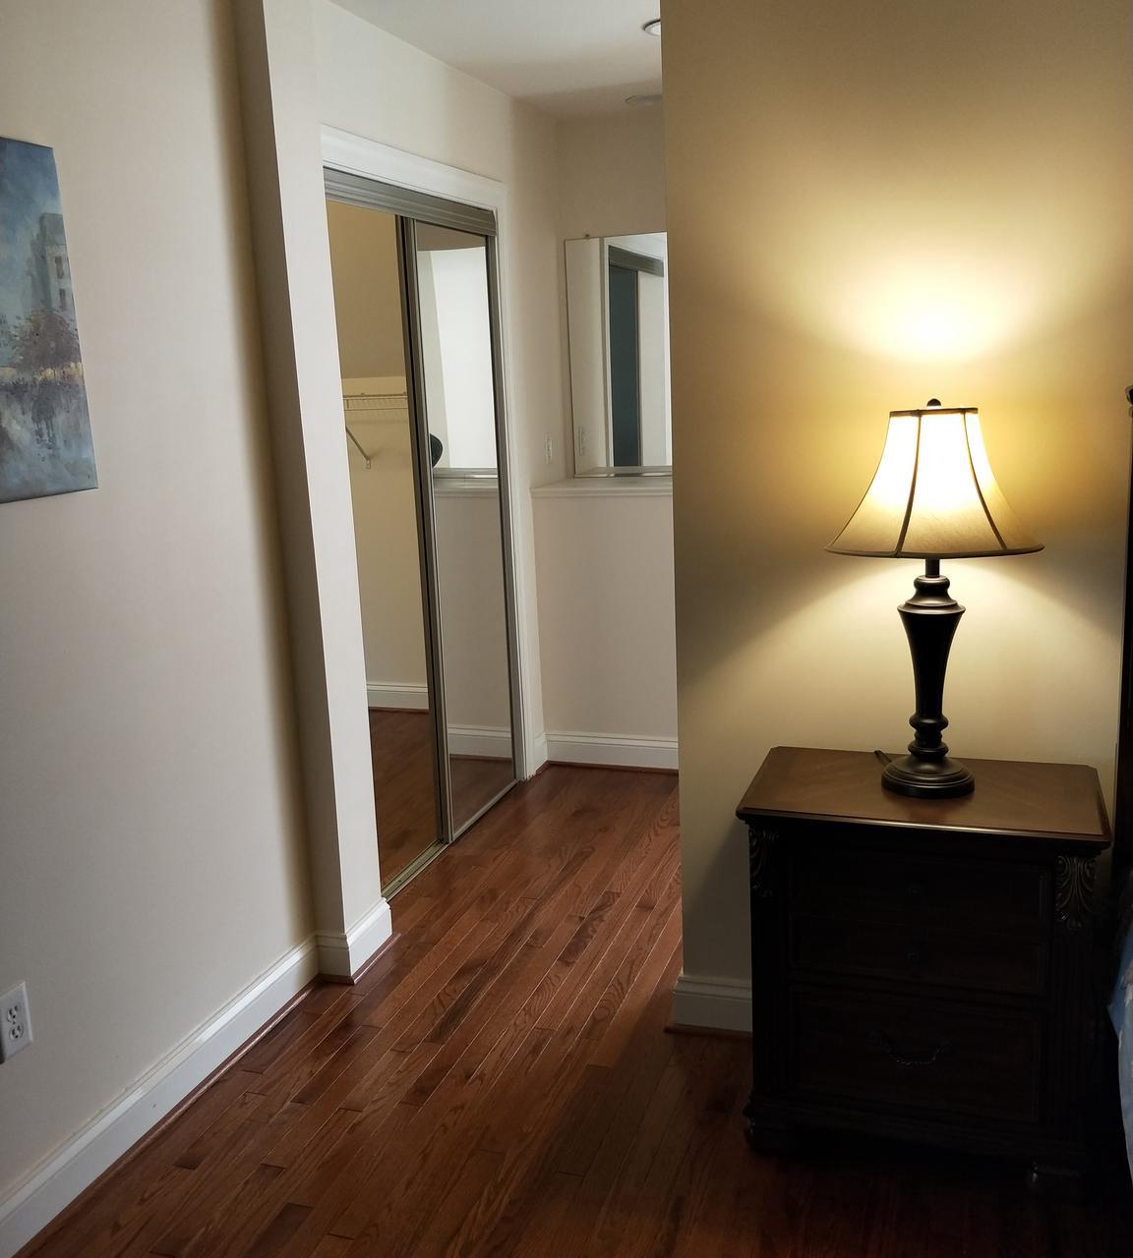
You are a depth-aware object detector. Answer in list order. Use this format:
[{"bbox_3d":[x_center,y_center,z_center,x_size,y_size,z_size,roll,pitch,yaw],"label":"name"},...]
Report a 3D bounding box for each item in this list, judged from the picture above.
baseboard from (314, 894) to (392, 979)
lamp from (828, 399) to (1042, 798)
[{"bbox_3d":[-0.575,0.835,2.986,0.091,0.130,0.234,2,13,20],"label":"baseboard"},{"bbox_3d":[0.692,-0.055,2.066,0.400,0.725,0.400,2,13,18],"label":"lamp"}]

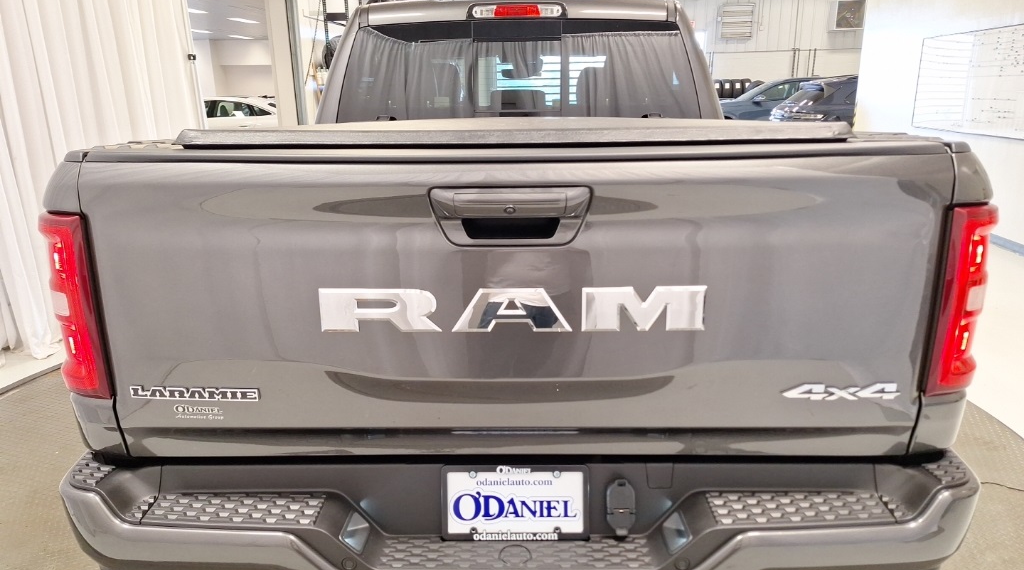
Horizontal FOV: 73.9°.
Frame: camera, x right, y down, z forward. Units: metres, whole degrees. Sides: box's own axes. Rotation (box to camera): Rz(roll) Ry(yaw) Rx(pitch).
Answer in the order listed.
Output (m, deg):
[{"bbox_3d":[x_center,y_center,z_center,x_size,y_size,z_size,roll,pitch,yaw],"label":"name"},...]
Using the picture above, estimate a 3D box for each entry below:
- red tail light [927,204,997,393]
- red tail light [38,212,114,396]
[{"bbox_3d":[0.921,0.021,1.425,0.150,0.400,0.160,0,15,1],"label":"red tail light"},{"bbox_3d":[-0.909,0.030,1.446,0.150,0.400,0.160,0,15,1],"label":"red tail light"}]

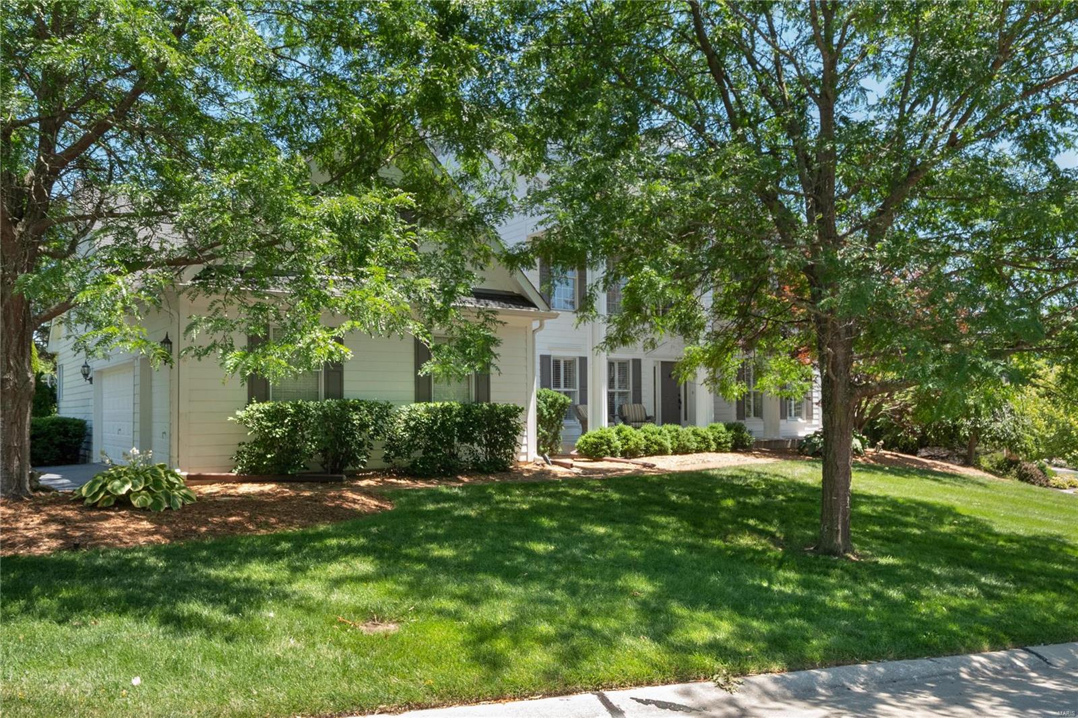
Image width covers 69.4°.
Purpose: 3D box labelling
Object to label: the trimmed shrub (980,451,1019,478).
[{"bbox_3d":[12.900,2.930,21.800,0.980,0.740,0.980,-2,-3,30],"label":"trimmed shrub"}]

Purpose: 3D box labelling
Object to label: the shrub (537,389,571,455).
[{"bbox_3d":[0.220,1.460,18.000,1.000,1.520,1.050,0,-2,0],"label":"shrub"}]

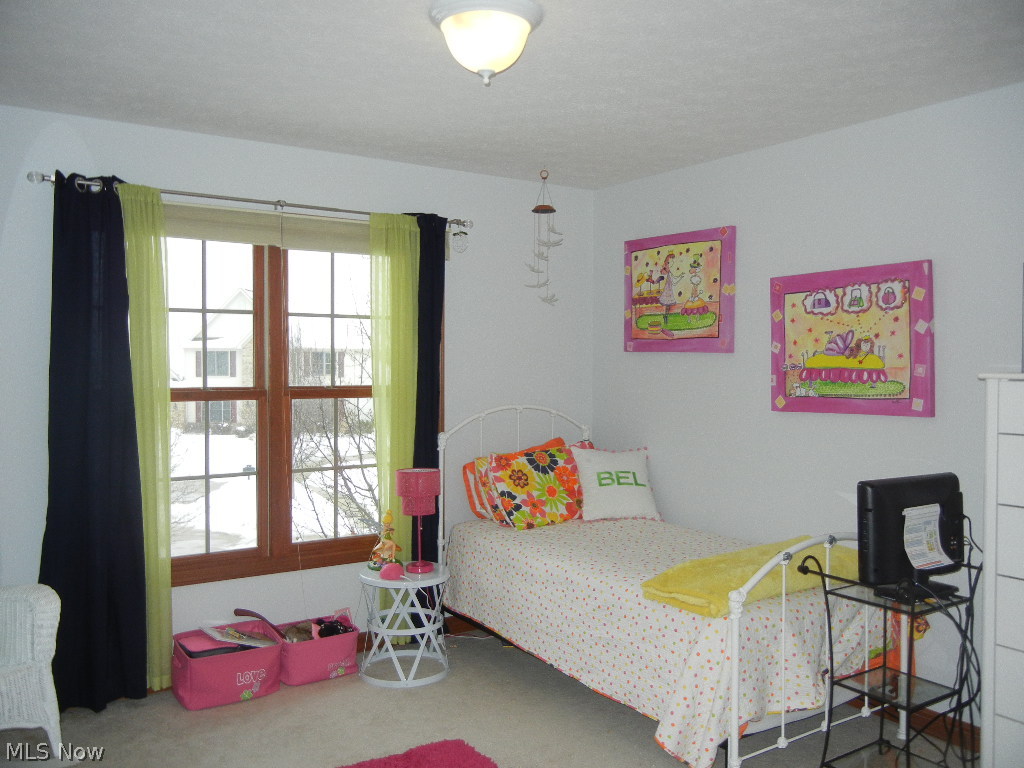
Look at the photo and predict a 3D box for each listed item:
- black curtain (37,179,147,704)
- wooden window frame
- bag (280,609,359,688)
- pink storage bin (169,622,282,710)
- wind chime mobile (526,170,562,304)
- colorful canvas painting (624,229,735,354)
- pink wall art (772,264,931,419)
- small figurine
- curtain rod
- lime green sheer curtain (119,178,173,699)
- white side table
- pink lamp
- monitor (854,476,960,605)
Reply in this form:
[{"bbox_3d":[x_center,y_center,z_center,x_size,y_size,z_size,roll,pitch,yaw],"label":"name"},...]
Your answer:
[{"bbox_3d":[-1.713,0.249,3.606,0.425,2.179,0.160,-1,2,-34],"label":"black curtain"},{"bbox_3d":[-1.122,0.054,4.142,1.830,1.670,0.100,-1,2,-34],"label":"wooden window frame"},{"bbox_3d":[-0.915,1.226,4.045,0.360,0.224,0.290,-1,2,-33],"label":"bag"},{"bbox_3d":[-1.228,1.225,3.842,0.385,0.238,0.310,-1,2,-33],"label":"pink storage bin"},{"bbox_3d":[0.167,-0.748,4.549,0.196,0.685,0.196,0,1,0],"label":"wind chime mobile"},{"bbox_3d":[0.853,-0.467,4.599,0.036,0.610,0.763,-1,2,-34],"label":"colorful canvas painting"},{"bbox_3d":[1.424,-0.178,3.775,0.036,0.610,0.766,-1,2,-34],"label":"pink wall art"},{"bbox_3d":[-0.606,0.745,4.260,0.165,0.275,0.140,-1,2,-22],"label":"small figurine"},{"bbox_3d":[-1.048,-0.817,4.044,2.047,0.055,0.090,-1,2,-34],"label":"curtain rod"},{"bbox_3d":[-1.541,0.244,3.734,0.210,2.131,0.100,-1,2,-34],"label":"lime green sheer curtain"},{"bbox_3d":[-0.495,1.098,4.117,0.416,0.472,0.416,0,1,0],"label":"white side table"},{"bbox_3d":[-0.435,0.647,4.210,0.208,0.473,0.208,0,2,0],"label":"pink lamp"},{"bbox_3d":[1.392,0.518,3.029,0.550,0.395,0.160,-1,2,-34],"label":"monitor"}]

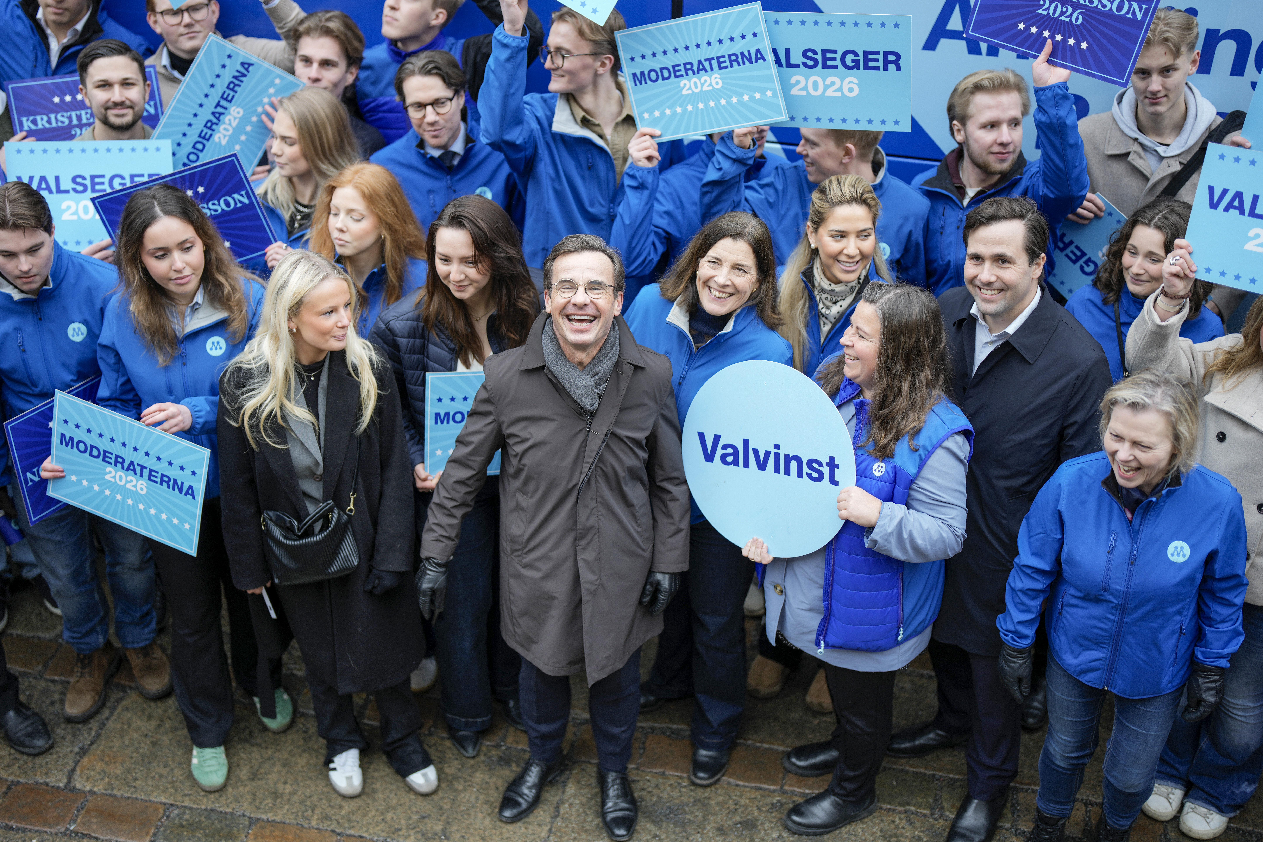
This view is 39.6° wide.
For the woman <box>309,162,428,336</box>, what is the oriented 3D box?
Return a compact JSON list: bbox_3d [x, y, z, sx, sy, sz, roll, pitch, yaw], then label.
[{"bbox_3d":[-0.707,0.069,4.795,0.480,1.700,0.350,15,38,20],"label":"woman"}]

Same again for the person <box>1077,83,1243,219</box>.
[{"bbox_3d":[1.381,-0.274,5.143,0.560,1.870,0.380,2,35,2],"label":"person"}]

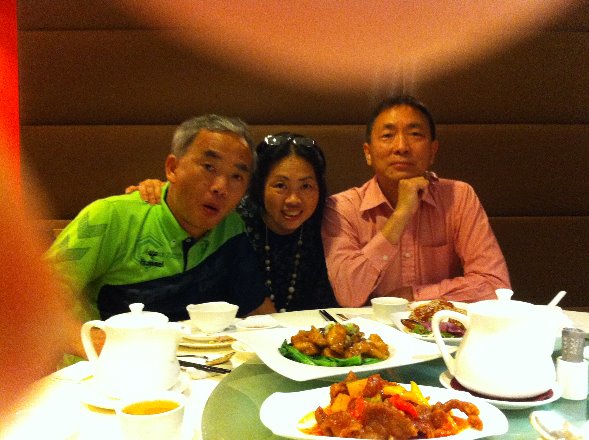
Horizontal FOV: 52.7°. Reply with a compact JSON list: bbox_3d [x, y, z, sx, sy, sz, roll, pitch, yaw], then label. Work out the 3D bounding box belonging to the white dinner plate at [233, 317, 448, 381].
[{"bbox_3d":[0.065,0.196,0.886,0.253,0.034,0.253,-2,4,-30],"label":"white dinner plate"}]

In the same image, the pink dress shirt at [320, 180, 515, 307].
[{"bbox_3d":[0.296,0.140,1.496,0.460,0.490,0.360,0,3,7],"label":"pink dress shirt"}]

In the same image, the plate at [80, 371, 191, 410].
[{"bbox_3d":[-0.225,0.243,0.844,0.152,0.022,0.152,0,3,0],"label":"plate"}]

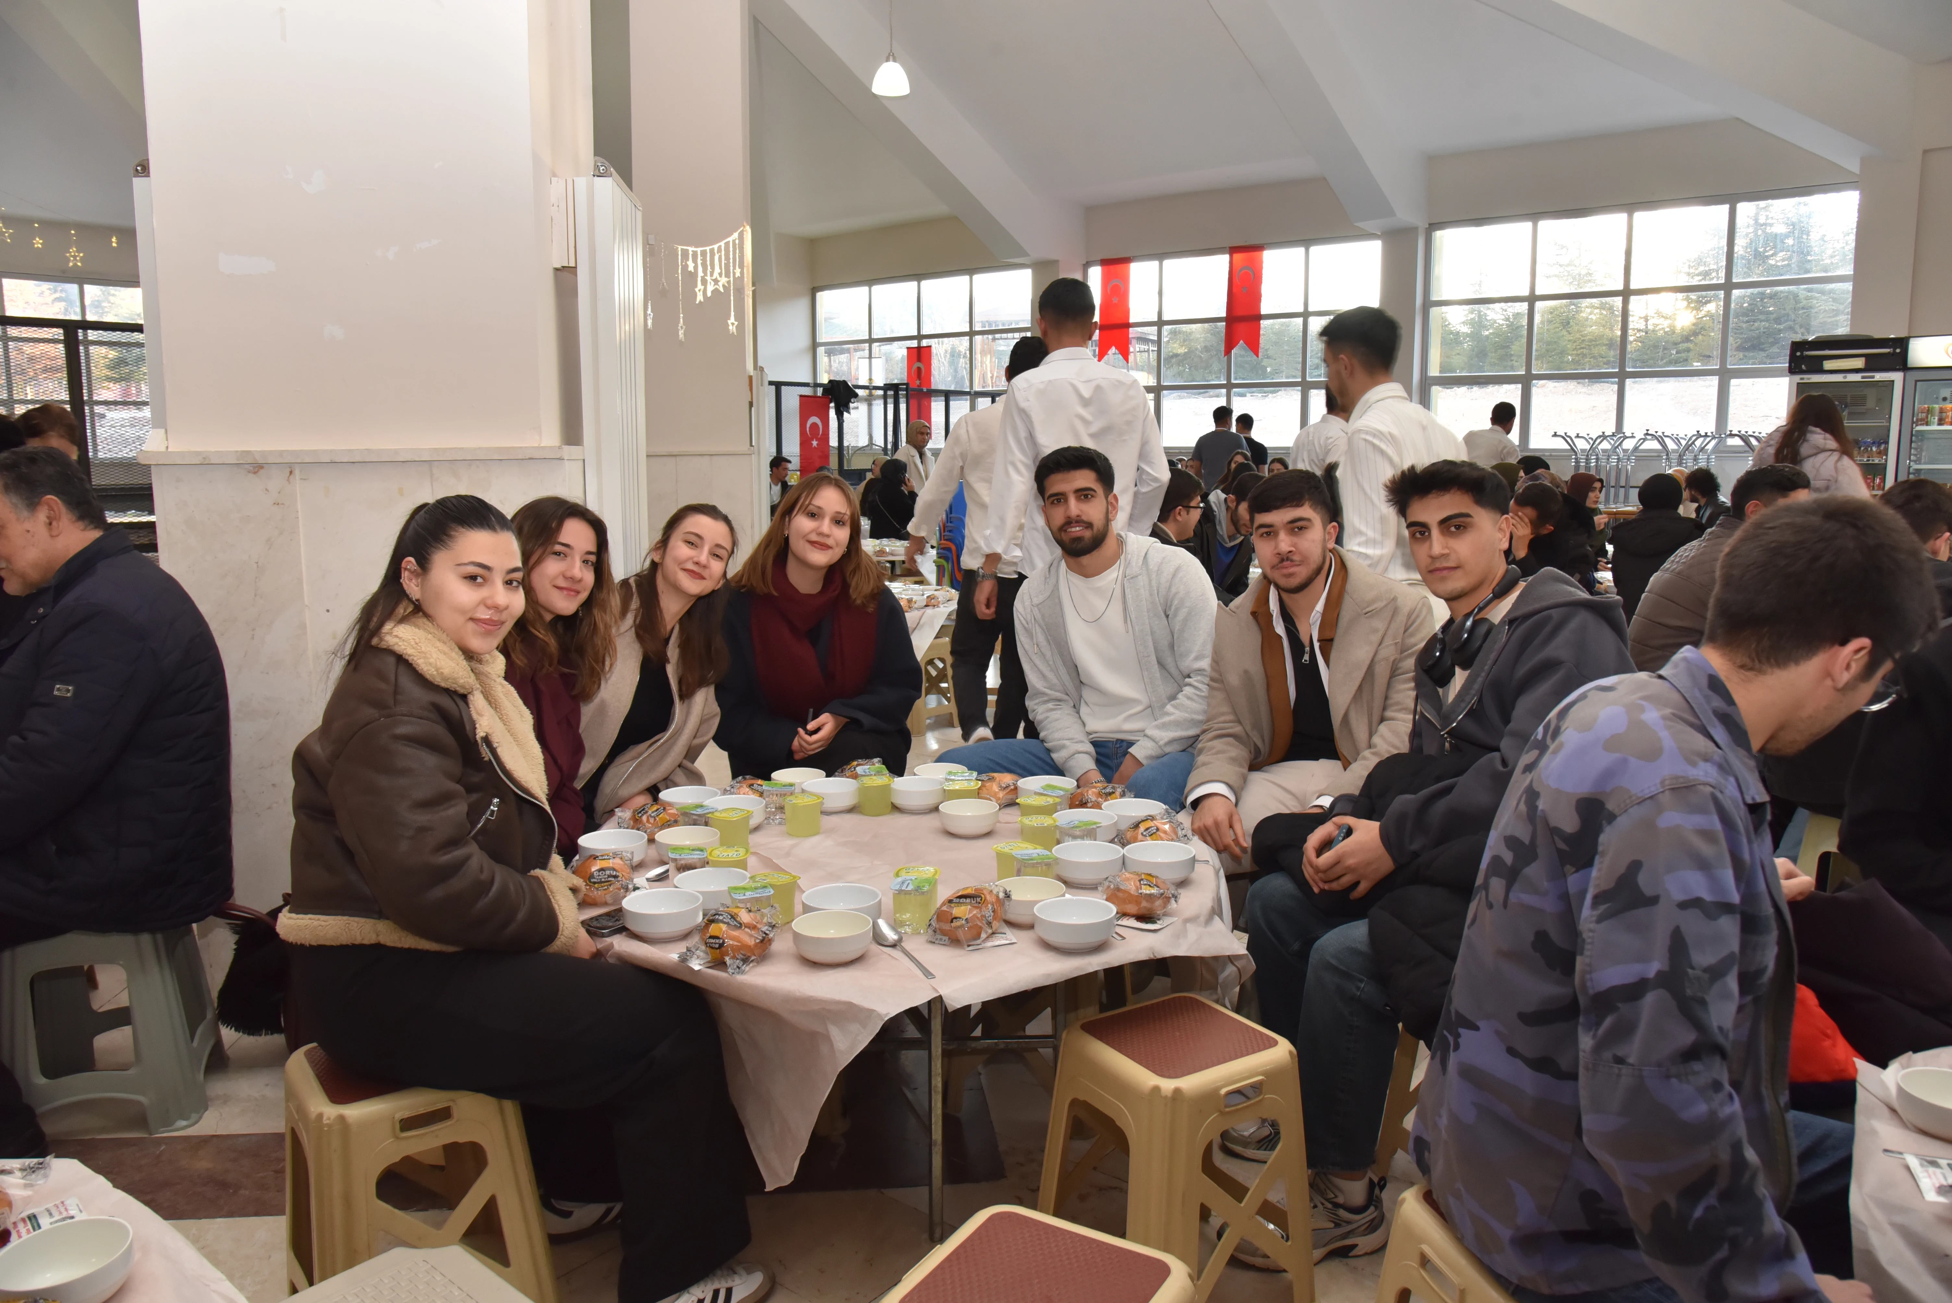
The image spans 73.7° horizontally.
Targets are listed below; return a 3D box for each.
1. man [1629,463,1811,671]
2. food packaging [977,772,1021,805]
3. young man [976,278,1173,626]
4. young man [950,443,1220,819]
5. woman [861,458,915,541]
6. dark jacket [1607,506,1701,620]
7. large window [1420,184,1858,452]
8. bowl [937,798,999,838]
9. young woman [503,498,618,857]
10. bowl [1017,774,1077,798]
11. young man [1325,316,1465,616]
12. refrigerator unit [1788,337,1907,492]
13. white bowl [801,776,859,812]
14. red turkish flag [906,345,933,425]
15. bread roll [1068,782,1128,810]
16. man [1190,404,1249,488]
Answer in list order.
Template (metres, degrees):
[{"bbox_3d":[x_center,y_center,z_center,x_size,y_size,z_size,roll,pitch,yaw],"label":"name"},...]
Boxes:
[{"bbox_3d":[2.290,0.121,3.756,0.780,1.300,0.550,4,9,28],"label":"man"},{"bbox_3d":[0.045,0.292,2.781,0.105,0.065,0.100,0,8,0],"label":"food packaging"},{"bbox_3d":[0.280,-0.191,4.014,0.580,1.840,0.380,0,8,-2],"label":"young man"},{"bbox_3d":[0.240,0.181,3.159,0.660,1.350,0.780,2,9,13],"label":"young man"},{"bbox_3d":[-0.674,-0.912,10.993,0.480,1.394,0.650,3,8,18],"label":"woman"},{"bbox_3d":[2.923,-0.253,5.669,0.480,0.720,0.360,4,9,22],"label":"dark jacket"},{"bbox_3d":[4.774,-2.395,9.593,2.780,1.770,0.120,6,10,35],"label":"large window"},{"bbox_3d":[-0.013,0.338,2.594,0.122,0.056,0.122,0,8,0],"label":"bowl"},{"bbox_3d":[-0.820,0.316,2.542,0.750,1.260,0.500,5,10,32],"label":"young woman"},{"bbox_3d":[0.148,0.301,2.700,0.122,0.056,0.122,0,8,0],"label":"bowl"},{"bbox_3d":[1.095,-0.035,3.574,0.520,1.758,0.360,-5,9,-30],"label":"young man"},{"bbox_3d":[5.289,-0.842,7.955,0.620,2.020,0.650,6,10,35],"label":"refrigerator unit"},{"bbox_3d":[-0.308,0.303,2.743,0.120,0.054,0.120,0,8,0],"label":"white bowl"},{"bbox_3d":[-0.636,-2.900,14.600,0.360,1.070,0.040,6,10,34],"label":"red turkish flag"},{"bbox_3d":[0.255,0.304,2.712,0.125,0.062,0.100,0,8,0],"label":"bread roll"},{"bbox_3d":[1.816,-0.939,9.826,0.480,1.789,0.340,2,8,13],"label":"man"}]

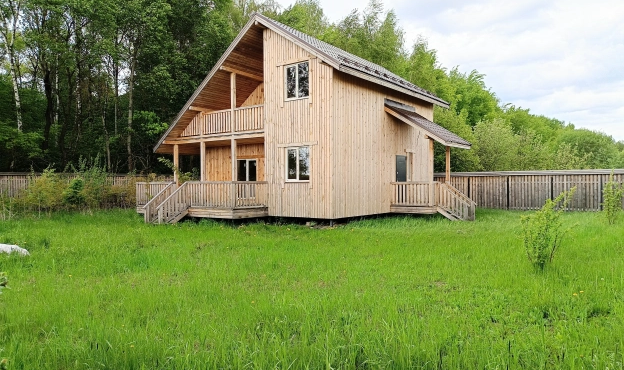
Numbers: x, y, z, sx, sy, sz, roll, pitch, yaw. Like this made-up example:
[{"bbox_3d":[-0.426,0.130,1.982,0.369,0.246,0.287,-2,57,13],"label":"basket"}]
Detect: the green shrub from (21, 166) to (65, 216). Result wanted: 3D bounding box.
[{"bbox_3d":[-12.460,0.324,20.000,2.034,2.265,1.800,0,0,0],"label":"green shrub"}]

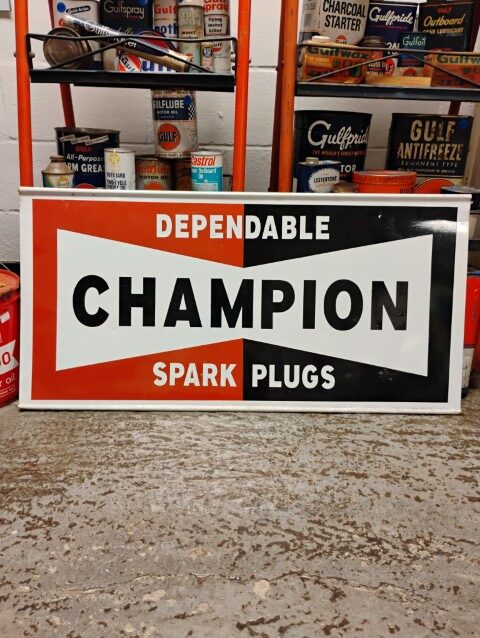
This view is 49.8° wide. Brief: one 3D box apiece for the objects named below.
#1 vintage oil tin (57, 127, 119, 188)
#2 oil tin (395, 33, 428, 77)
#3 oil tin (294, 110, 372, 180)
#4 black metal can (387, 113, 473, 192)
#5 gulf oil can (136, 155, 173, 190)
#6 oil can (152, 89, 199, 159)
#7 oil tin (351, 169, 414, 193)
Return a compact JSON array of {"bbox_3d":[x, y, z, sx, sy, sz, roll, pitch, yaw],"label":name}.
[{"bbox_3d":[-0.362,-0.357,1.258,0.152,0.196,0.152,-2,21,-7],"label":"vintage oil tin"},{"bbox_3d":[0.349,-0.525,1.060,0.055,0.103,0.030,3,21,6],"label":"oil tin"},{"bbox_3d":[0.204,-0.341,1.185,0.170,0.245,0.170,1,21,0],"label":"oil tin"},{"bbox_3d":[0.437,-0.356,1.236,0.166,0.245,0.105,4,21,7],"label":"black metal can"},{"bbox_3d":[-0.205,-0.307,1.222,0.103,0.141,0.103,-4,22,-14],"label":"gulf oil can"},{"bbox_3d":[-0.146,-0.439,1.171,0.103,0.141,0.103,4,21,8],"label":"oil can"},{"bbox_3d":[0.302,-0.250,1.112,0.134,0.130,0.134,5,21,9],"label":"oil tin"}]

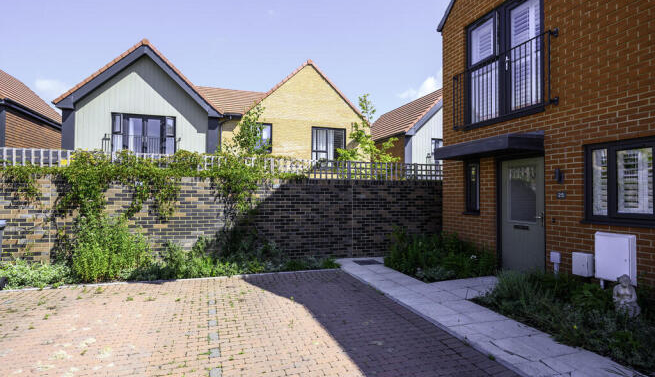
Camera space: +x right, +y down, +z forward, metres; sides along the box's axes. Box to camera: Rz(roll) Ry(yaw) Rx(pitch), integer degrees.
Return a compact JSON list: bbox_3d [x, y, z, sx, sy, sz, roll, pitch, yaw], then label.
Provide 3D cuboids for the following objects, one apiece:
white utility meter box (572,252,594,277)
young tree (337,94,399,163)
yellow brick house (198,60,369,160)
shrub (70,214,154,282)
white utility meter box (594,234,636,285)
[{"bbox_3d":[3.476,1.031,4.709,0.120,0.300,0.205,0,-1,-19],"label":"white utility meter box"},{"bbox_3d":[1.307,-0.712,11.269,2.000,4.720,2.000,0,-1,-18],"label":"young tree"},{"bbox_3d":[-2.255,-2.021,19.824,6.520,7.690,8.000,0,-1,-18],"label":"yellow brick house"},{"bbox_3d":[-3.720,0.993,6.065,1.300,1.100,0.850,0,-1,-18],"label":"shrub"},{"bbox_3d":[3.602,0.884,4.340,0.130,0.620,0.420,0,-1,-19],"label":"white utility meter box"}]

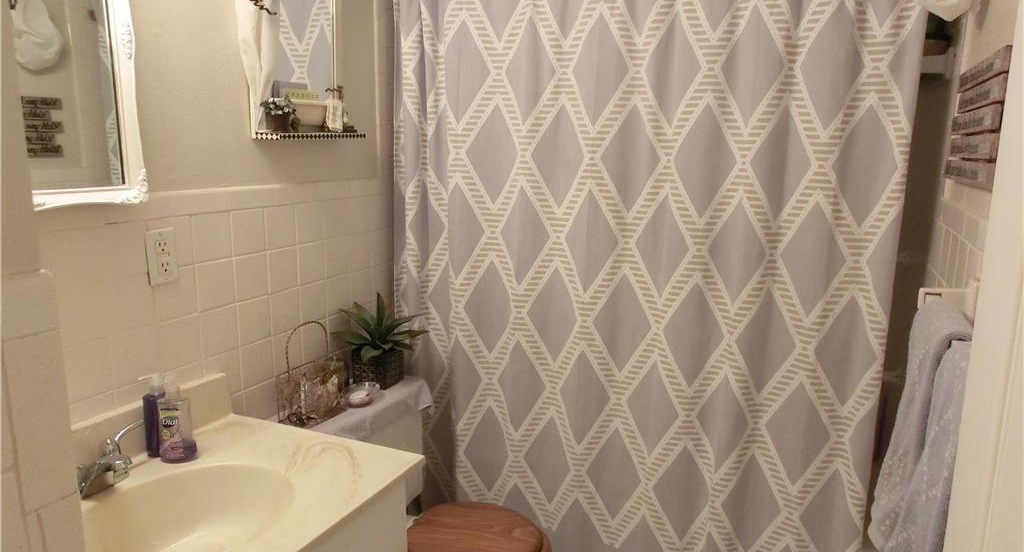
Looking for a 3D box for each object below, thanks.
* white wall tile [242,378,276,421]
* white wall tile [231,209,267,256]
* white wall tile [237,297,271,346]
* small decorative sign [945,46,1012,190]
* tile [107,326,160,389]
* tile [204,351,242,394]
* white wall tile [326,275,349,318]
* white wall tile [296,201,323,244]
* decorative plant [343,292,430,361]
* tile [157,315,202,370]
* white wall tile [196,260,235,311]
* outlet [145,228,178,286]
[{"bbox_3d":[-0.642,0.329,1.805,0.010,0.109,0.109,5,12,24],"label":"white wall tile"},{"bbox_3d":[-0.631,-0.105,1.697,0.009,0.108,0.108,6,12,24],"label":"white wall tile"},{"bbox_3d":[-0.637,0.109,1.747,0.010,0.108,0.108,5,12,24],"label":"white wall tile"},{"bbox_3d":[0.807,-0.261,1.245,0.013,0.213,0.505,6,12,24],"label":"small decorative sign"},{"bbox_3d":[-0.770,0.166,1.445,0.009,0.108,0.108,6,12,24],"label":"tile"},{"bbox_3d":[-0.683,0.235,1.669,0.010,0.108,0.108,5,12,24],"label":"tile"},{"bbox_3d":[-0.503,0.056,2.061,0.010,0.109,0.109,5,12,24],"label":"white wall tile"},{"bbox_3d":[-0.545,-0.142,1.902,0.010,0.108,0.108,5,12,24],"label":"white wall tile"},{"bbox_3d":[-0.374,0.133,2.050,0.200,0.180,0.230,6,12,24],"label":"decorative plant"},{"bbox_3d":[-0.728,0.145,1.551,0.010,0.108,0.108,5,12,24],"label":"tile"},{"bbox_3d":[-0.686,0.021,1.643,0.010,0.109,0.109,5,12,24],"label":"white wall tile"},{"bbox_3d":[-0.737,-0.043,1.498,0.010,0.114,0.070,5,12,24],"label":"outlet"}]

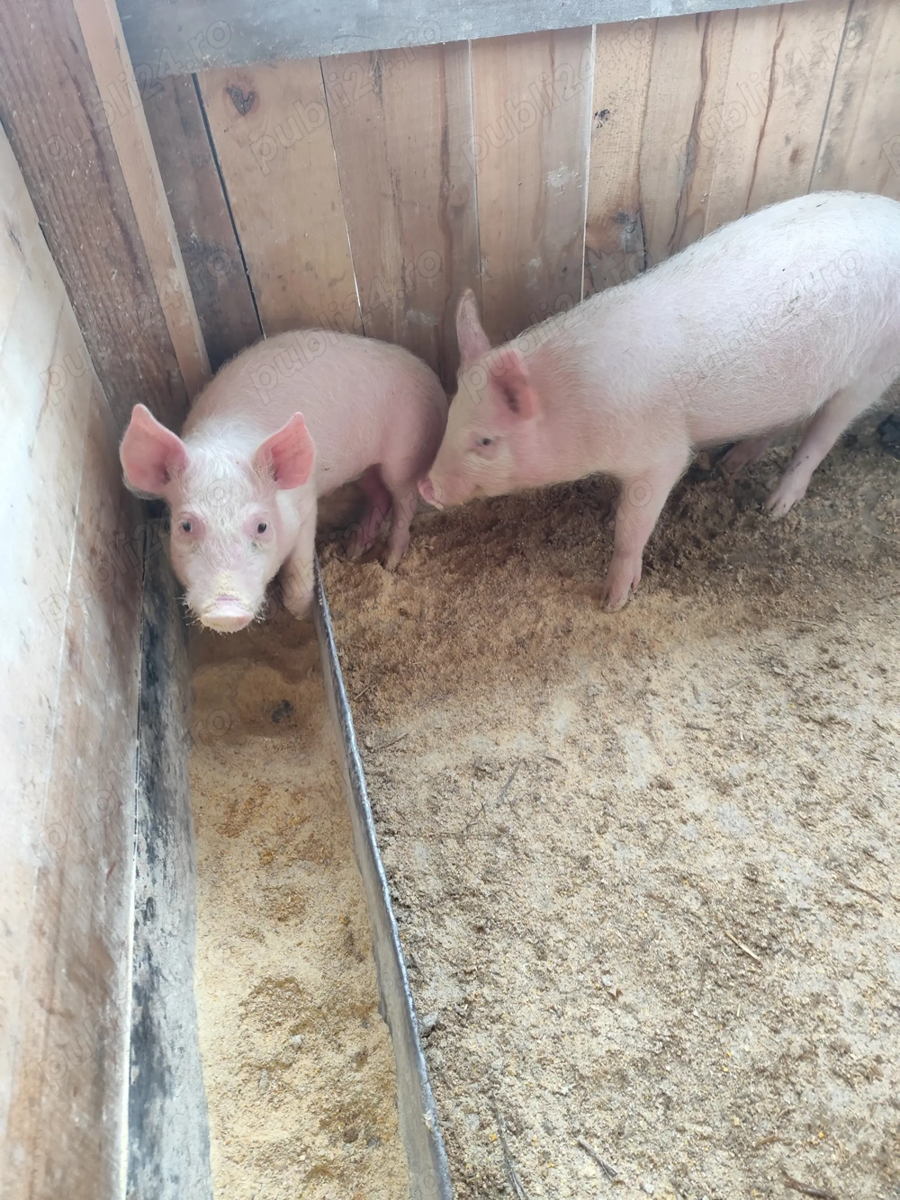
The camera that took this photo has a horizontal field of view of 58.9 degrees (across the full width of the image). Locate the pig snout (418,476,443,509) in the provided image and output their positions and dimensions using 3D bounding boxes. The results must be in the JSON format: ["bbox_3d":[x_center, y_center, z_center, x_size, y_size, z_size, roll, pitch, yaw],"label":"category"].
[{"bbox_3d":[-0.029,-0.167,1.240,0.022,0.047,0.050,-36,52,-16],"label":"pig snout"}]

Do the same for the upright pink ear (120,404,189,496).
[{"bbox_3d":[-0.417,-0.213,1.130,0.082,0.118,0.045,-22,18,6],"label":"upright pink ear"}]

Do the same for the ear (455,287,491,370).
[{"bbox_3d":[0.033,-0.353,1.040,0.036,0.100,0.065,3,36,21],"label":"ear"}]

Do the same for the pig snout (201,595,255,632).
[{"bbox_3d":[-0.286,0.018,1.030,0.066,0.047,0.030,-2,65,-14],"label":"pig snout"}]

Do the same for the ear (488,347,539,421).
[{"bbox_3d":[0.080,-0.265,0.980,0.058,0.090,0.050,-7,25,13],"label":"ear"}]

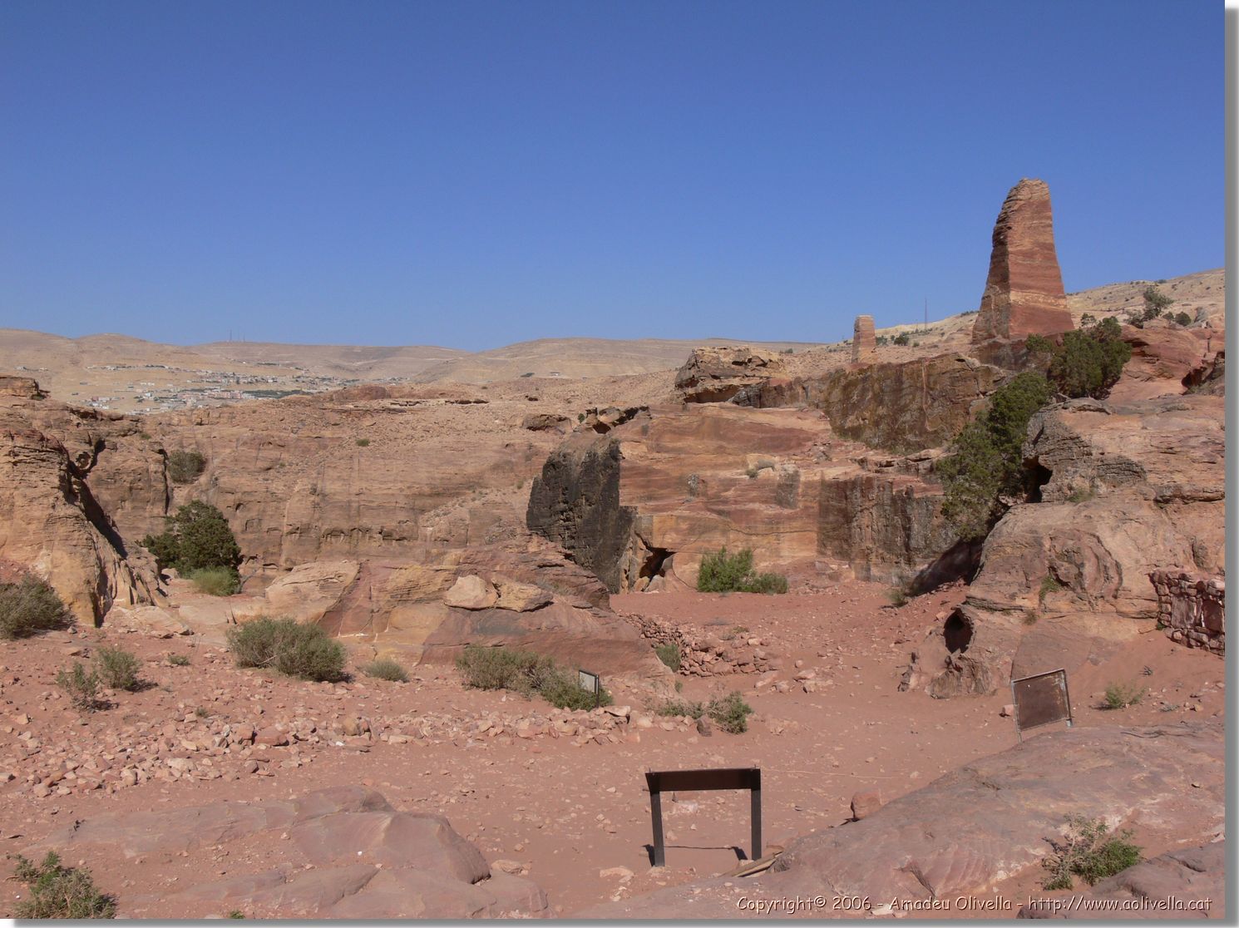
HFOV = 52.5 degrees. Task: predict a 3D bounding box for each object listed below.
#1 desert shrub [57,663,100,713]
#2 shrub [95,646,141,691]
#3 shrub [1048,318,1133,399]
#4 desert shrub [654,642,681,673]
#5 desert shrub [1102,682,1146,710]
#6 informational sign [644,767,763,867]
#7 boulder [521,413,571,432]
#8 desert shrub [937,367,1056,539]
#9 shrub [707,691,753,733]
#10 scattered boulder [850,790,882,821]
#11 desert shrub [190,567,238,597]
[{"bbox_3d":[-7.322,3.033,17.000,0.600,0.630,0.540,-1,3,-23],"label":"desert shrub"},{"bbox_3d":[-7.266,2.972,18.200,0.660,0.600,0.590,-1,3,-22],"label":"shrub"},{"bbox_3d":[15.010,-3.361,40.000,2.700,2.550,2.500,1,2,21],"label":"shrub"},{"bbox_3d":[0.842,3.404,22.000,0.500,0.560,0.480,0,1,2],"label":"desert shrub"},{"bbox_3d":[6.748,3.102,16.800,0.570,0.350,0.510,1,3,22],"label":"desert shrub"},{"bbox_3d":[0.764,3.203,11.400,1.040,0.860,0.270,0,2,-7],"label":"informational sign"},{"bbox_3d":[-3.828,-2.163,66.000,2.600,0.980,1.900,0,1,-3],"label":"boulder"},{"bbox_3d":[9.860,-0.197,33.000,3.000,4.300,2.800,0,1,17],"label":"desert shrub"},{"bbox_3d":[1.425,3.205,16.200,0.570,0.500,0.510,0,2,5],"label":"shrub"},{"bbox_3d":[2.734,3.791,13.900,0.360,0.360,0.320,0,1,11],"label":"scattered boulder"},{"bbox_3d":[-11.283,3.269,35.000,1.350,0.820,1.200,0,2,-18],"label":"desert shrub"}]

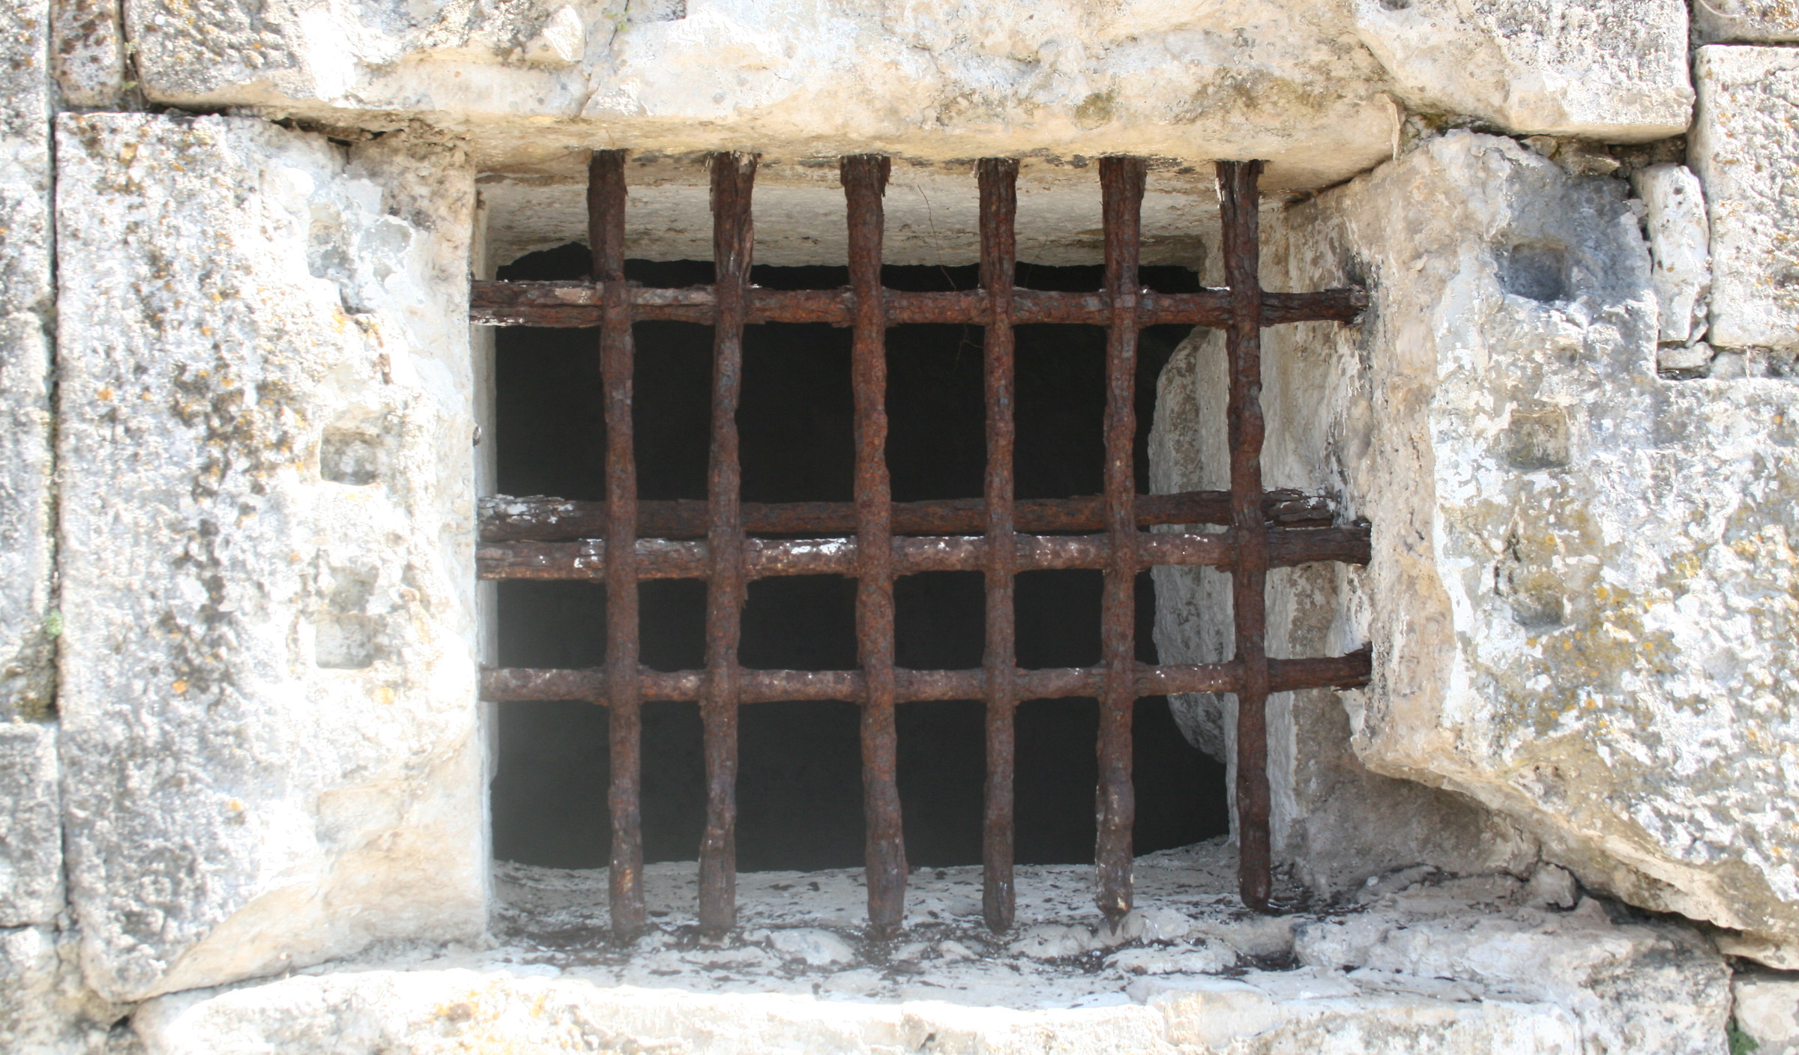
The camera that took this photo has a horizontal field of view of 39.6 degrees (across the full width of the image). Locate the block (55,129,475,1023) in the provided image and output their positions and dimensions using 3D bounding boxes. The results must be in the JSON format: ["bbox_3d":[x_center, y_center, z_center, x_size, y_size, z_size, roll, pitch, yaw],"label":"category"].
[{"bbox_3d":[-0.538,0.024,2.200,0.320,0.720,0.330,-1,-1,-7],"label":"block"}]

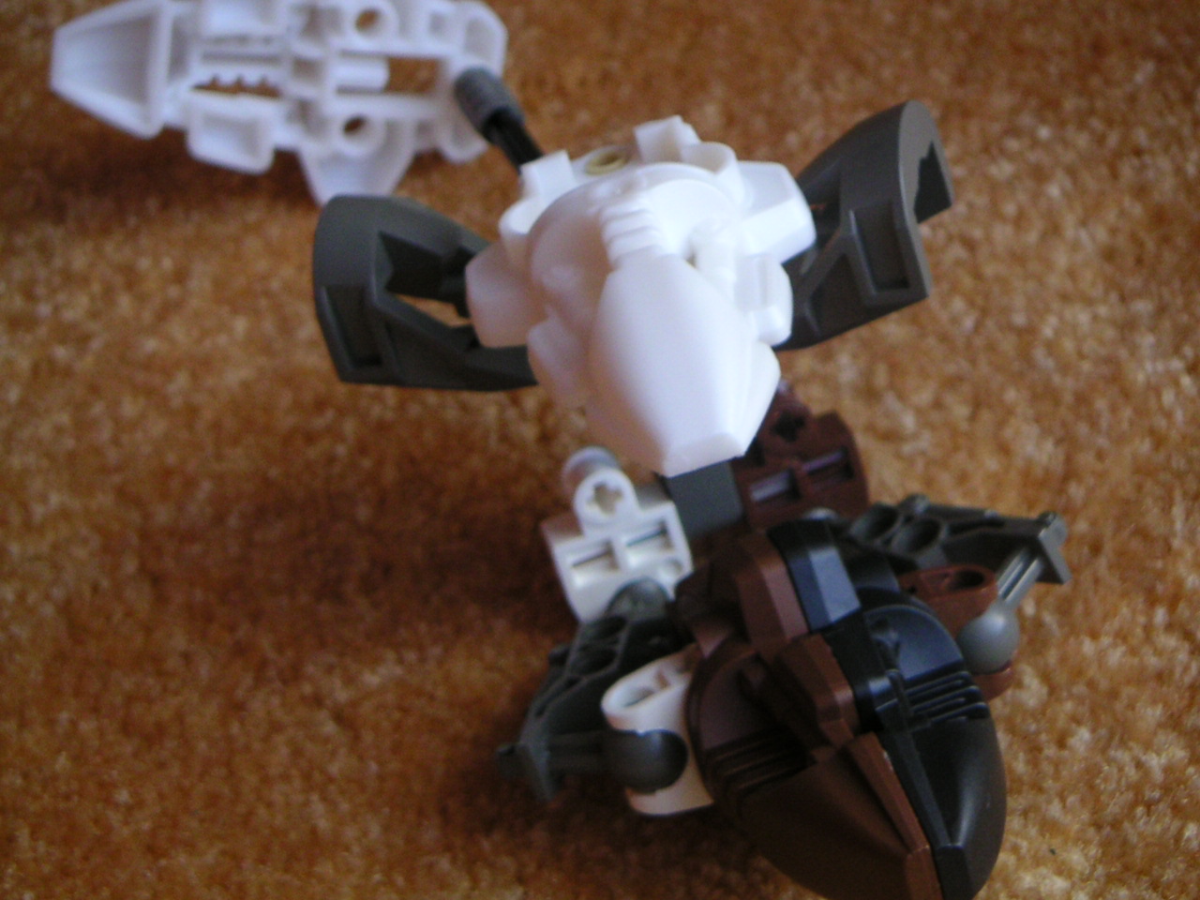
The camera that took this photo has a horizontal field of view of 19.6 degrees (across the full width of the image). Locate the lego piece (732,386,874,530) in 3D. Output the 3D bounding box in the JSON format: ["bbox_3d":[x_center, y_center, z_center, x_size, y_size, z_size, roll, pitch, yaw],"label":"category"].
[{"bbox_3d":[0.030,0.005,0.521,0.018,0.029,0.015,-19,12,-3],"label":"lego piece"}]

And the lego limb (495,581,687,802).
[{"bbox_3d":[0.008,0.037,0.533,0.033,0.049,0.014,7,52,-25],"label":"lego limb"}]

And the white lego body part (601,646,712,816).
[{"bbox_3d":[0.017,0.045,0.556,0.029,0.018,0.015,-25,21,-19],"label":"white lego body part"}]

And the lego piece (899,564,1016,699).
[{"bbox_3d":[0.051,0.032,0.560,0.029,0.018,0.015,-12,20,14],"label":"lego piece"}]

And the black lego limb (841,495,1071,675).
[{"bbox_3d":[0.047,0.023,0.538,0.050,0.032,0.014,0,39,-33],"label":"black lego limb"}]

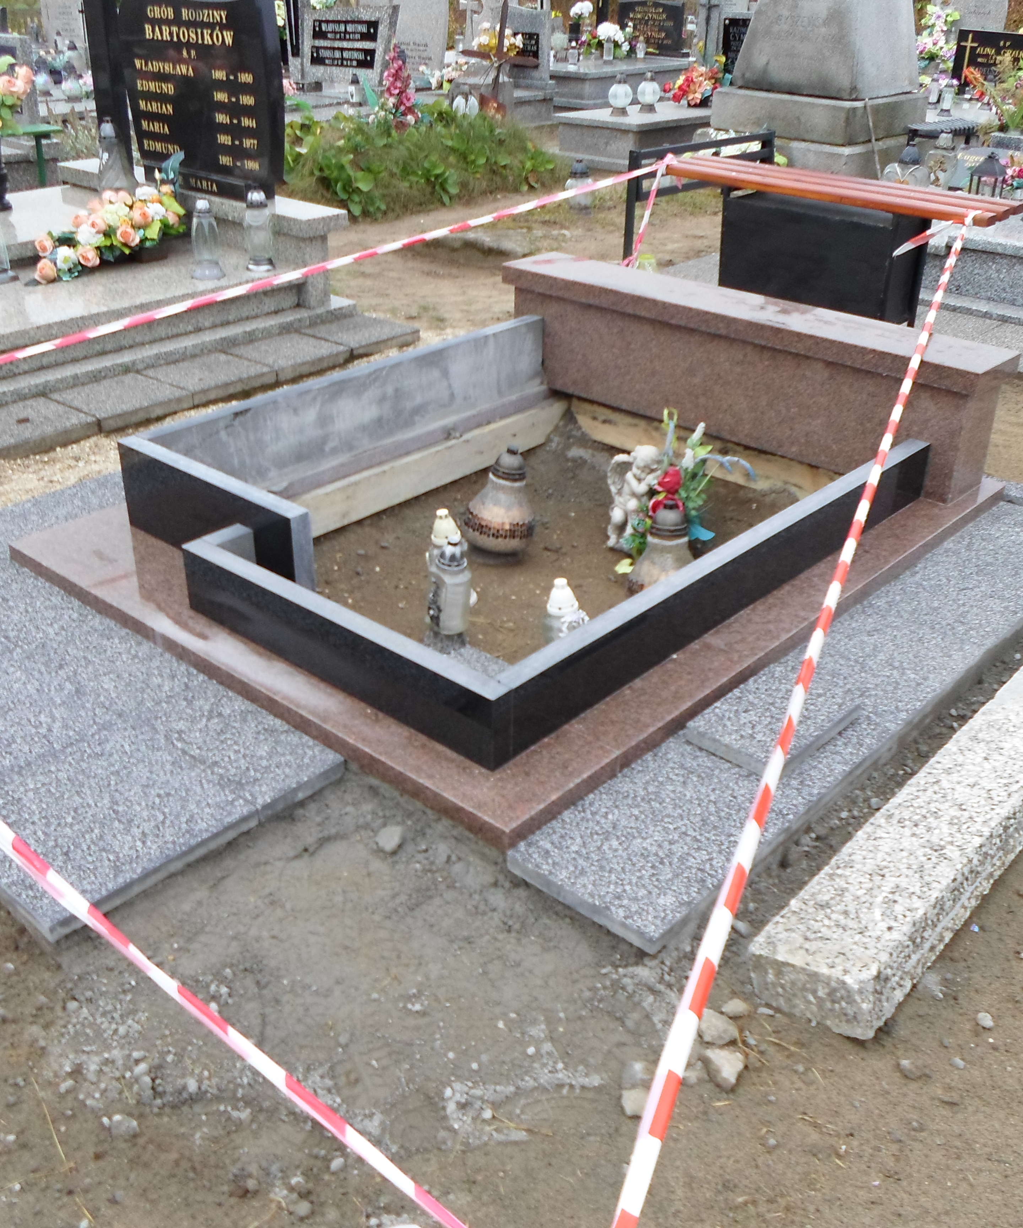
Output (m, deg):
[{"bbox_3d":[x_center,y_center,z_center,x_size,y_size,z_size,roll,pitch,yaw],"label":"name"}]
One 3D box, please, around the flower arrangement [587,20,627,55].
[{"bbox_3d":[0.862,-5.215,10.700,0.370,0.320,0.350,4,28,5],"label":"flower arrangement"}]

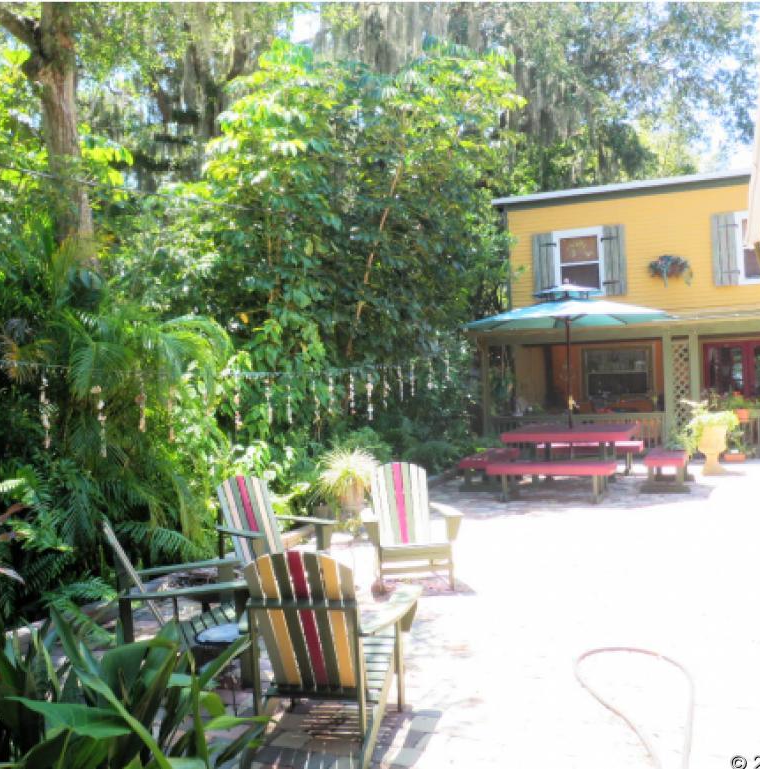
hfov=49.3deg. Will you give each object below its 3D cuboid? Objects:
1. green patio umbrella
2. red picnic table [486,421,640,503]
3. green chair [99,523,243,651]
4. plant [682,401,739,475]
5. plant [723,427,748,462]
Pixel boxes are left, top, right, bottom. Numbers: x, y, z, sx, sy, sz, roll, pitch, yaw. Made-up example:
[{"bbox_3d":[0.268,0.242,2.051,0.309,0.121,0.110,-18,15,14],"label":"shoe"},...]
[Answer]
[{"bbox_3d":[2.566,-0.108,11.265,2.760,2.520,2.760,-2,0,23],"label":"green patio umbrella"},{"bbox_3d":[2.558,1.008,11.295,1.620,0.790,2.700,-2,0,23],"label":"red picnic table"},{"bbox_3d":[-1.128,1.156,4.485,0.839,0.894,0.751,-3,0,-16],"label":"green chair"},{"bbox_3d":[4.789,0.774,11.989,0.780,1.050,0.750,-2,0,23],"label":"plant"},{"bbox_3d":[5.797,0.978,13.512,0.420,0.580,0.340,-2,0,23],"label":"plant"}]

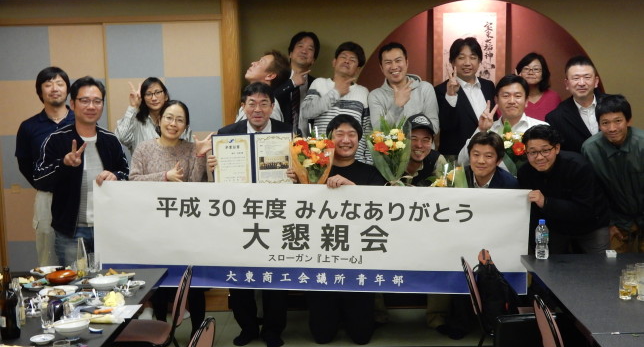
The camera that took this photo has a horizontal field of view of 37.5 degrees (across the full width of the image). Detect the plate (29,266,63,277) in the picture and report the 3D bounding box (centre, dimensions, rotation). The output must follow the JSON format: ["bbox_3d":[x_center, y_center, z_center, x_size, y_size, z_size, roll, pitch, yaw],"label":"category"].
[{"bbox_3d":[-1.427,0.506,4.912,0.170,0.040,0.150,-1,7,2],"label":"plate"}]

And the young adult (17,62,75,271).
[{"bbox_3d":[-1.586,0.194,5.732,0.490,1.671,0.340,-3,7,-13],"label":"young adult"}]

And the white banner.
[{"bbox_3d":[-0.057,0.361,5.327,2.440,0.590,0.050,1,7,0],"label":"white banner"}]

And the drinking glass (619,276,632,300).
[{"bbox_3d":[1.336,0.504,4.183,0.059,0.100,0.059,-1,7,2],"label":"drinking glass"}]

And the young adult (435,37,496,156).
[{"bbox_3d":[0.932,-0.003,6.035,0.500,1.721,0.340,-1,7,3],"label":"young adult"}]

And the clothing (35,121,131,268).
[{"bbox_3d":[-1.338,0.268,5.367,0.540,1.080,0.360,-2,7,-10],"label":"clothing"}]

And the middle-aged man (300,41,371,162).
[{"bbox_3d":[0.106,0.013,6.092,0.540,1.713,0.360,-1,7,0],"label":"middle-aged man"}]

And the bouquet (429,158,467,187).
[{"bbox_3d":[0.718,0.113,5.425,0.250,0.400,0.200,-1,7,2],"label":"bouquet"}]

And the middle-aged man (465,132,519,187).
[{"bbox_3d":[0.961,0.375,5.474,0.540,1.258,0.580,0,7,7],"label":"middle-aged man"}]

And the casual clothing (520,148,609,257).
[{"bbox_3d":[1.376,0.417,5.295,0.540,1.097,0.520,1,7,18],"label":"casual clothing"}]

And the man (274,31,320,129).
[{"bbox_3d":[-0.133,-0.032,6.165,0.500,1.775,0.340,-2,7,-3],"label":"man"}]

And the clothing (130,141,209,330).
[{"bbox_3d":[-0.902,0.387,5.613,0.480,1.186,0.360,-3,7,-10],"label":"clothing"}]

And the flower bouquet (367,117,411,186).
[{"bbox_3d":[0.382,-0.090,5.409,0.260,0.470,0.200,-1,7,2],"label":"flower bouquet"}]

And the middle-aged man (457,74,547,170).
[{"bbox_3d":[1.122,0.190,5.710,0.540,1.563,0.400,0,7,9],"label":"middle-aged man"}]

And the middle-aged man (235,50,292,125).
[{"bbox_3d":[-0.352,0.106,6.009,0.460,1.744,0.360,6,10,43],"label":"middle-aged man"}]

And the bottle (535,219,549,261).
[{"bbox_3d":[1.117,0.334,4.828,0.067,0.208,0.067,-1,7,0],"label":"bottle"}]

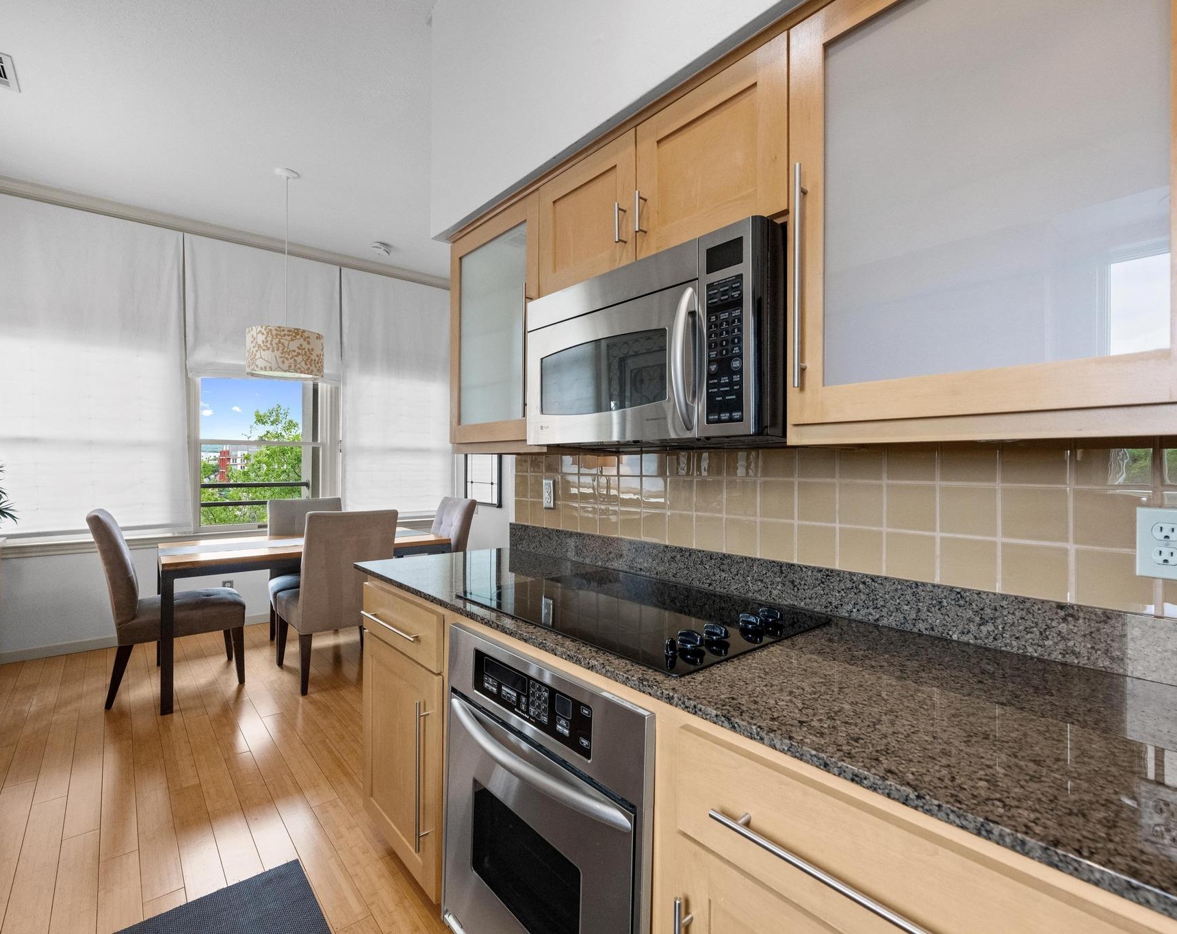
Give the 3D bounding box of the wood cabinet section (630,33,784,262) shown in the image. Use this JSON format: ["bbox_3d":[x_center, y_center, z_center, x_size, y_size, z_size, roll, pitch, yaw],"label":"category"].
[{"bbox_3d":[0.364,-0.646,1.257,0.330,0.325,0.385,0,0,-42],"label":"wood cabinet section"}]

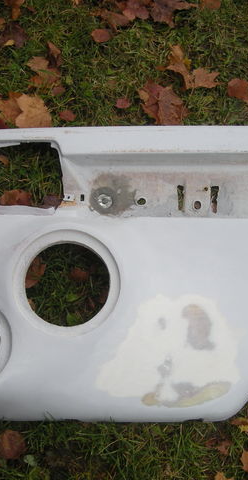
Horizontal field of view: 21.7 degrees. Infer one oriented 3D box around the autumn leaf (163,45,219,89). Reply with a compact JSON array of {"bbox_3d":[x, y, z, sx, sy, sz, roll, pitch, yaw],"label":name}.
[{"bbox_3d":[0.132,-0.346,1.321,0.135,0.025,0.073,40,75,13],"label":"autumn leaf"}]

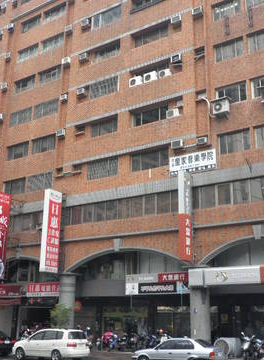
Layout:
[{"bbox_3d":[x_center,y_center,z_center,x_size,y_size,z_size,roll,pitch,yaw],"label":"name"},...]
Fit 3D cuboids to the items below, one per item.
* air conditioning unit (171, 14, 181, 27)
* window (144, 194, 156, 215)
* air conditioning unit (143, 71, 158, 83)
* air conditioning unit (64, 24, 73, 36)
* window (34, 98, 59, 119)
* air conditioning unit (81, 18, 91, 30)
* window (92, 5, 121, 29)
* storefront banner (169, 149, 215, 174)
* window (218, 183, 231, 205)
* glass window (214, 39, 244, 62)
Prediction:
[{"bbox_3d":[3.234,-11.254,33.073,0.680,0.440,0.550,-11,-22,32],"label":"air conditioning unit"},{"bbox_3d":[1.179,1.665,30.780,0.877,1.332,0.120,-10,-21,33],"label":"window"},{"bbox_3d":[1.303,-7.115,32.732,0.840,0.620,0.300,-11,-22,32],"label":"air conditioning unit"},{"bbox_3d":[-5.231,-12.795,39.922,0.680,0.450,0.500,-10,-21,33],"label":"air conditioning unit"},{"bbox_3d":[-7.187,-5.941,39.322,2.709,1.265,0.150,-10,-21,33],"label":"window"},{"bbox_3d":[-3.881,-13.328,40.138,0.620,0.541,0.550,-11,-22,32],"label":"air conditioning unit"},{"bbox_3d":[-2.061,-12.895,37.556,2.982,1.402,0.120,-11,-20,32],"label":"window"},{"bbox_3d":[3.823,-1.099,29.633,3.181,1.209,0.150,-10,-20,33],"label":"storefront banner"},{"bbox_3d":[5.706,0.870,28.788,0.871,1.336,0.100,-11,-22,32],"label":"window"},{"bbox_3d":[6.244,-8.173,29.906,1.892,1.146,0.150,-11,-22,32],"label":"glass window"}]

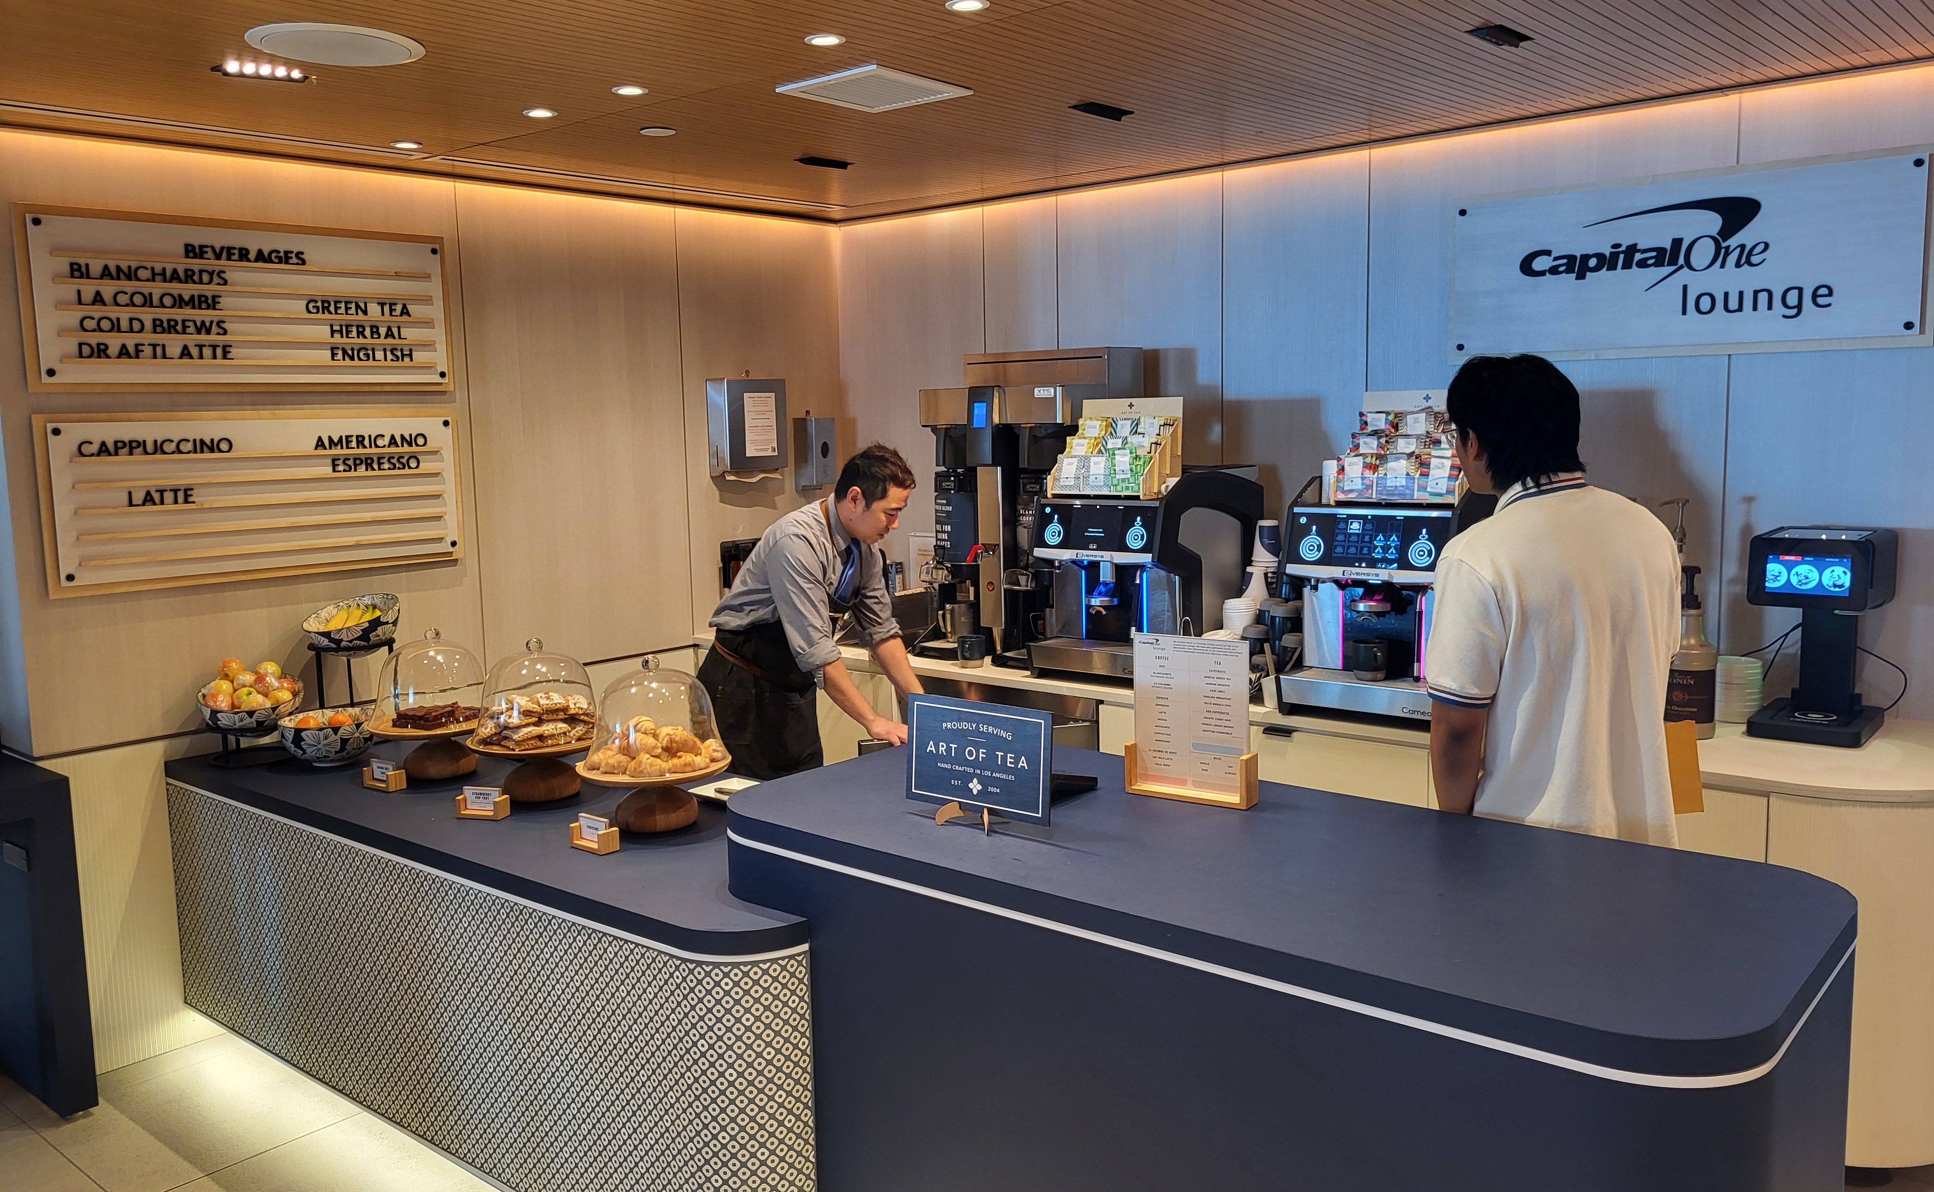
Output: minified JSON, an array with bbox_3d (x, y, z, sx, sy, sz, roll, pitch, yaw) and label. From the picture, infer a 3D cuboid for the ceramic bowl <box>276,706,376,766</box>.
[{"bbox_3d":[-1.567,0.357,3.597,0.241,0.112,0.241,-1,7,0],"label":"ceramic bowl"}]

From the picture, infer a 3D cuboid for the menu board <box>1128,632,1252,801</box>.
[{"bbox_3d":[0.391,0.210,2.513,0.231,0.283,0.057,3,8,34],"label":"menu board"}]

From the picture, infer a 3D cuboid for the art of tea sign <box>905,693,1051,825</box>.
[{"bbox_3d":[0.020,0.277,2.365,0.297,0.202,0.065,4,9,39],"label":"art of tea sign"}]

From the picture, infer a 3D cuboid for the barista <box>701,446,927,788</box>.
[{"bbox_3d":[-0.396,0.377,3.941,0.680,1.570,0.500,3,8,32],"label":"barista"}]

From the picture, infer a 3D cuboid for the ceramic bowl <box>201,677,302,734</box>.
[{"bbox_3d":[-1.781,0.290,3.635,0.241,0.112,0.241,1,19,-1],"label":"ceramic bowl"}]

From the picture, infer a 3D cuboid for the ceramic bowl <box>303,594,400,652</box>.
[{"bbox_3d":[-1.540,0.094,3.680,0.241,0.112,0.241,-7,21,3],"label":"ceramic bowl"}]

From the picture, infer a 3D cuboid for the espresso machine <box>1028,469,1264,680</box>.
[{"bbox_3d":[0.535,-0.073,4.314,0.425,0.590,0.610,5,9,40],"label":"espresso machine"}]

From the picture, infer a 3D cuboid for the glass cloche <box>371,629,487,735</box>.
[{"bbox_3d":[-1.311,0.197,3.599,0.315,0.235,0.315,5,9,40],"label":"glass cloche"}]

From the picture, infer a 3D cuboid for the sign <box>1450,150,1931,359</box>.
[{"bbox_3d":[1.798,-0.847,3.720,1.145,0.460,0.045,5,9,40],"label":"sign"}]

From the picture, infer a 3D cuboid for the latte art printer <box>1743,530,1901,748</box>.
[{"bbox_3d":[1.929,0.080,3.288,0.240,0.456,0.286,4,9,39],"label":"latte art printer"}]

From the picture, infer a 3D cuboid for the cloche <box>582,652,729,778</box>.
[{"bbox_3d":[-0.672,0.245,3.097,0.310,0.235,0.310,-1,7,0],"label":"cloche"}]

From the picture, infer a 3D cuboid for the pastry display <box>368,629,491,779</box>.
[{"bbox_3d":[-1.254,0.248,3.446,0.311,0.351,0.311,4,9,39],"label":"pastry display"}]

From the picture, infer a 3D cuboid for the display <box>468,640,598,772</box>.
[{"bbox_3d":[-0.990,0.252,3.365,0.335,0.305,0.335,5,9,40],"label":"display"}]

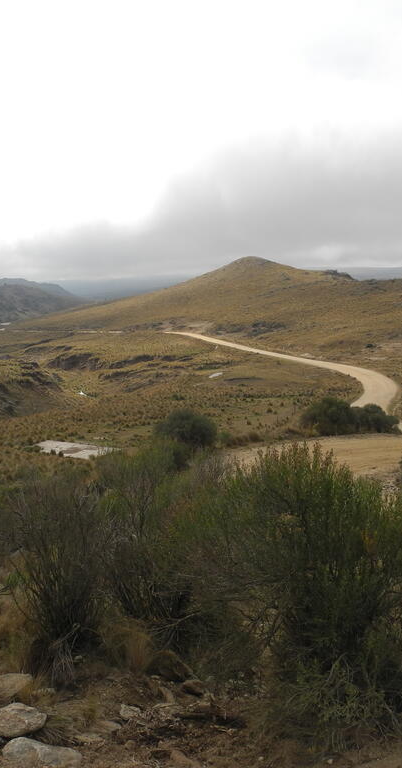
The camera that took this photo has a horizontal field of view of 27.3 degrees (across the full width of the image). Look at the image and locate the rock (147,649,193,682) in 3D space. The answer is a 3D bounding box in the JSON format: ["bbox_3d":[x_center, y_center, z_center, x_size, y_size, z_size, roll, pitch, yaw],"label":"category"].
[{"bbox_3d":[-0.136,1.217,3.584,0.207,0.128,0.145,0,8,-2],"label":"rock"}]

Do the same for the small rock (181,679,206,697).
[{"bbox_3d":[-0.034,1.375,3.768,0.109,0.062,0.087,0,7,0],"label":"small rock"}]

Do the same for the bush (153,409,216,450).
[{"bbox_3d":[-0.673,2.032,36.000,2.774,1.860,2.635,0,8,-1],"label":"bush"}]

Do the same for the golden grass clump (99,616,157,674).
[{"bbox_3d":[-0.347,1.249,3.993,0.275,0.269,0.248,0,7,0],"label":"golden grass clump"}]

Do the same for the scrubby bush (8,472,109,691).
[{"bbox_3d":[-0.630,0.860,3.680,0.443,0.979,0.420,-1,8,-10],"label":"scrubby bush"}]

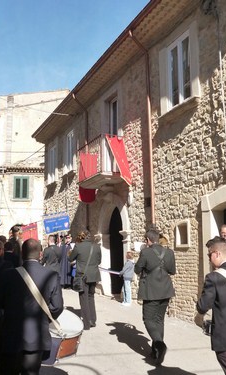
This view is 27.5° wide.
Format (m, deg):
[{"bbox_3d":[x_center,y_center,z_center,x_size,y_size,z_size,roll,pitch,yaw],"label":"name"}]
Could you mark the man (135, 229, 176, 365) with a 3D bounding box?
[{"bbox_3d":[0.557,1.425,6.181,0.550,1.730,0.480,2,-7,-18],"label":"man"}]

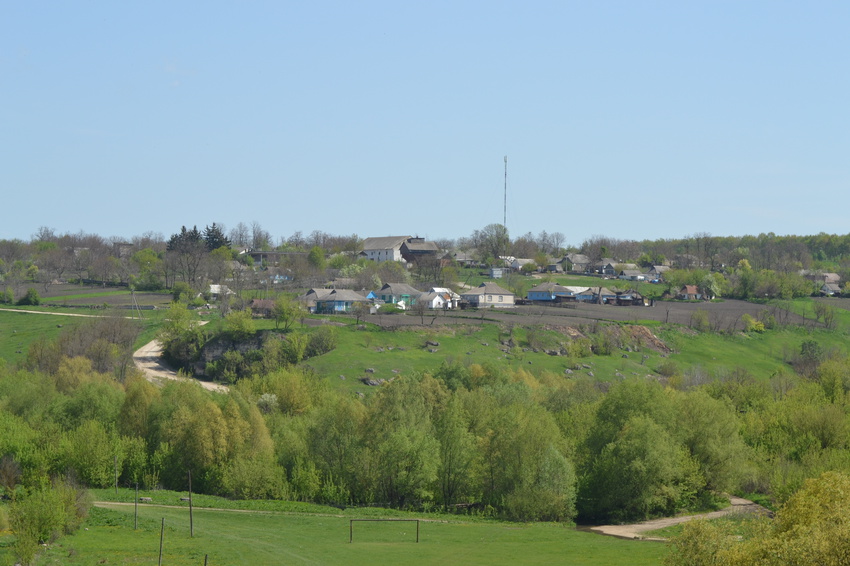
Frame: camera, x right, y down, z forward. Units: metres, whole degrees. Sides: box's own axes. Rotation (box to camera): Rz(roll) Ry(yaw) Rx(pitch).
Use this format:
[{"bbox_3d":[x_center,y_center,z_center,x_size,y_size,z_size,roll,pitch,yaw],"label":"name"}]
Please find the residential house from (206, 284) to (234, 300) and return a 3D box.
[{"bbox_3d":[-57.480,2.880,700.000,7.300,4.700,6.300,0,0,-12],"label":"residential house"}]

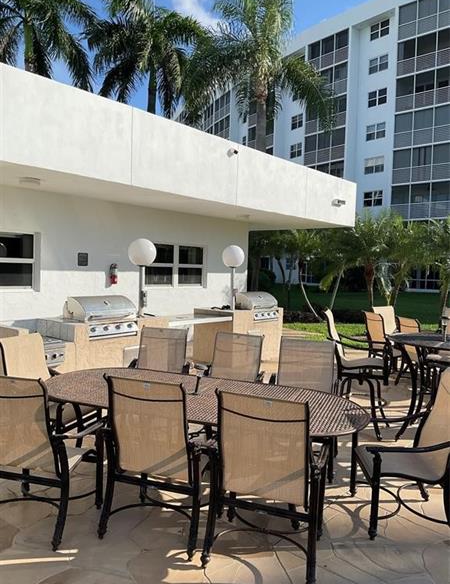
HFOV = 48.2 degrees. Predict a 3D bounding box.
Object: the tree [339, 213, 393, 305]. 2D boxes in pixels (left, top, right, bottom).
[{"bbox_3d":[4.861,-0.893,17.272,2.000,3.800,2.000,3,3,22],"label":"tree"}]

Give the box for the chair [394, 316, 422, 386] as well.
[{"bbox_3d":[2.877,0.889,7.442,0.670,0.990,0.610,1,3,-20],"label":"chair"}]

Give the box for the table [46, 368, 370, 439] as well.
[{"bbox_3d":[-0.255,1.105,3.662,2.440,0.720,1.150,3,3,24],"label":"table"}]

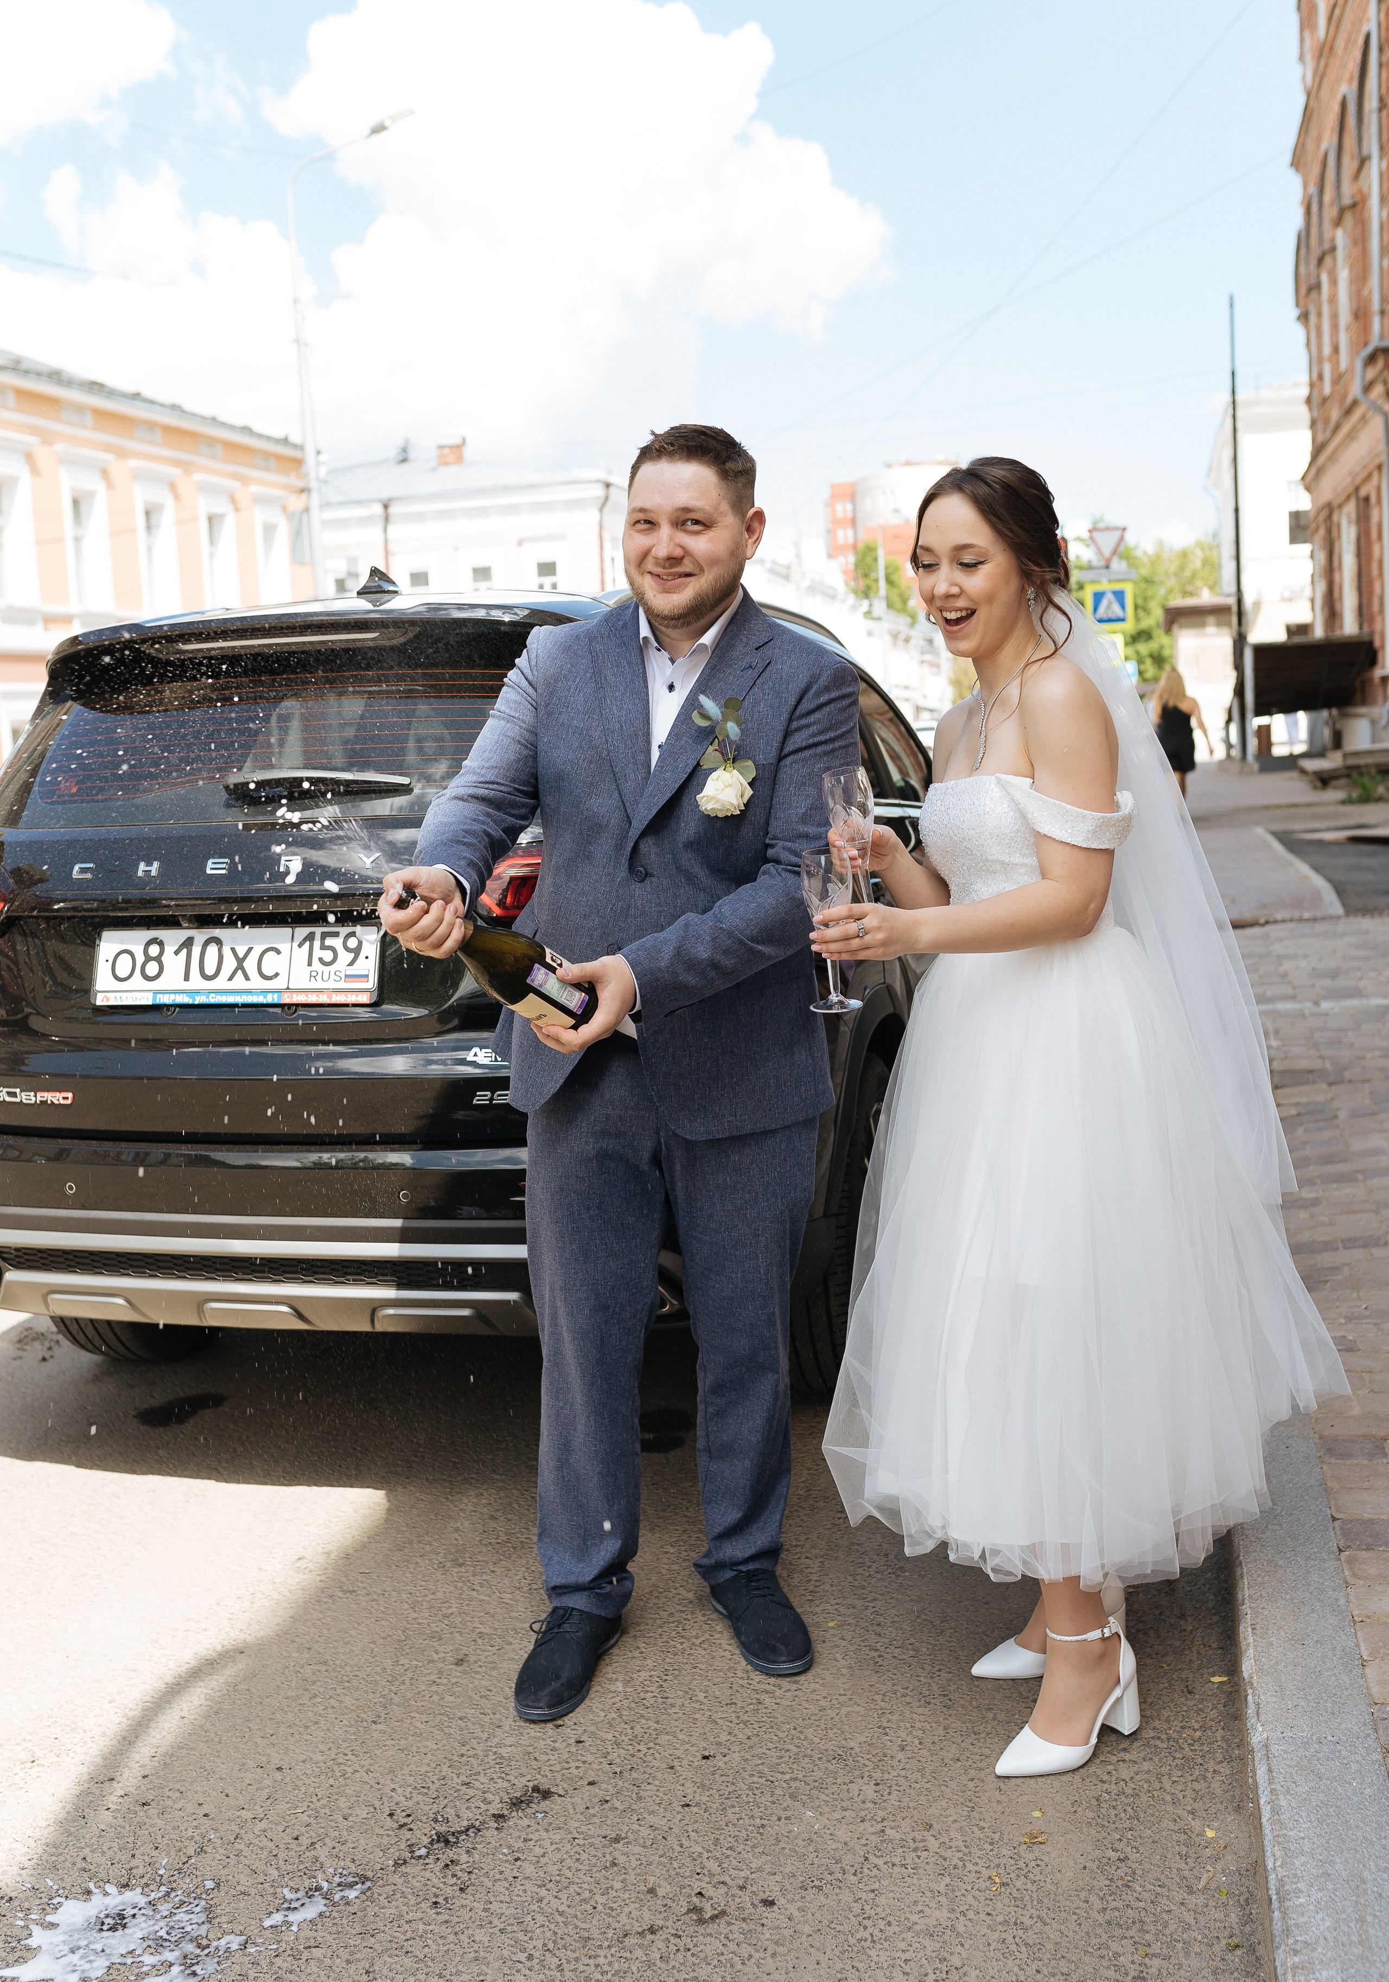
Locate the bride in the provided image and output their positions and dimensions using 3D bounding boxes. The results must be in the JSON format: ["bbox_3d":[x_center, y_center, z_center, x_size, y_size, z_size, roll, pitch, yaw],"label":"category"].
[{"bbox_3d":[0.505,0.123,2.720,0.740,1.690,0.640,-6,7,-31],"label":"bride"}]

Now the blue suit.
[{"bbox_3d":[-0.064,0.151,2.820,0.600,1.440,0.430,-1,6,15],"label":"blue suit"}]

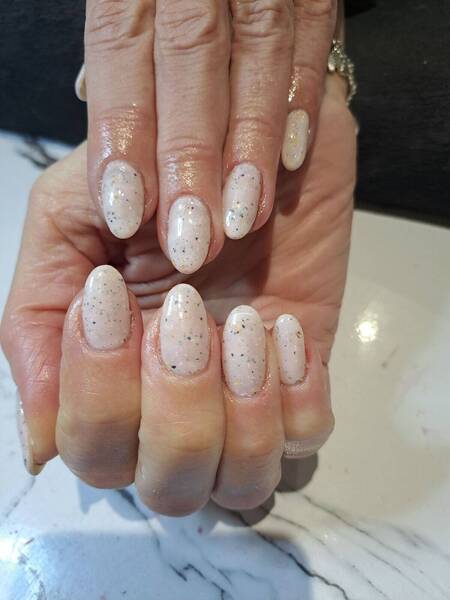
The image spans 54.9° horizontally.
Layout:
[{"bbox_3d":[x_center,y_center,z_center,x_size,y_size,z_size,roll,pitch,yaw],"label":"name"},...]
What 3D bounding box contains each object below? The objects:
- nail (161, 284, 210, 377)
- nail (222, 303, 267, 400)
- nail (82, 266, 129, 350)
[{"bbox_3d":[-0.011,0.008,0.115,0.013,0.005,0.025,-2,70,-3],"label":"nail"},{"bbox_3d":[0.005,0.013,0.117,0.012,0.005,0.025,-4,70,2],"label":"nail"},{"bbox_3d":[-0.031,0.002,0.114,0.012,0.005,0.024,3,70,-8],"label":"nail"}]

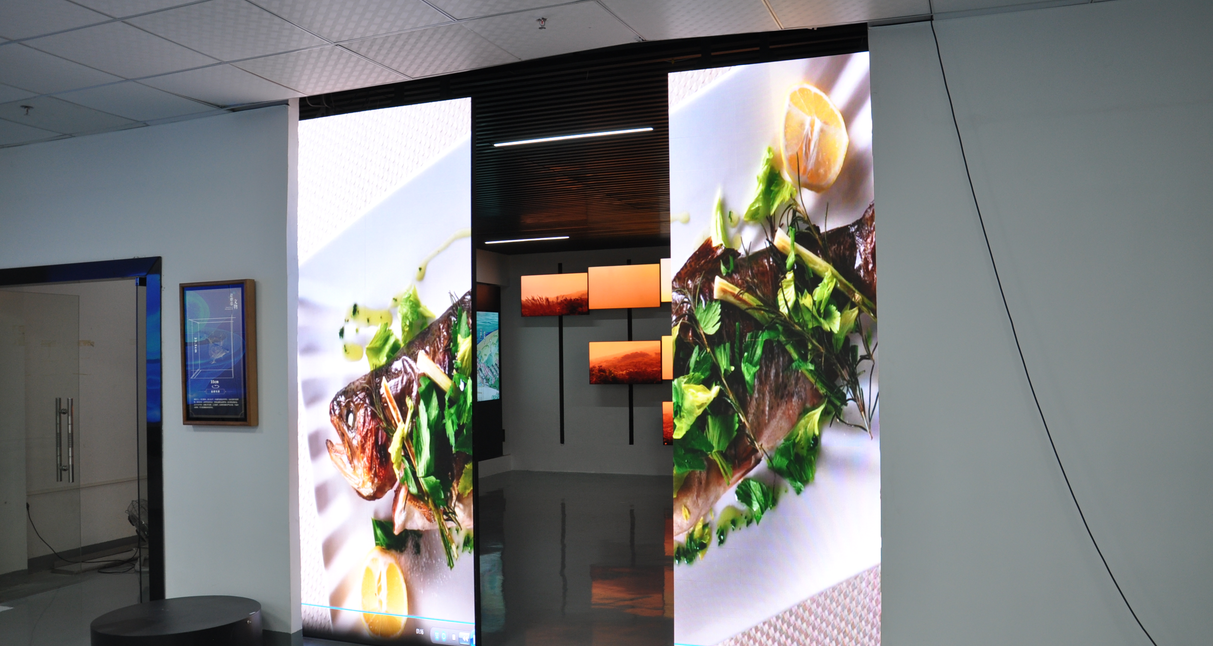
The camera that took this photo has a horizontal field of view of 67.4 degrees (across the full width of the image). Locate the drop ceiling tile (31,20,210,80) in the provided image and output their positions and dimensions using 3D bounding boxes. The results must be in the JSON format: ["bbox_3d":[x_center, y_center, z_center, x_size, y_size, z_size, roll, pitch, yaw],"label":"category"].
[{"bbox_3d":[-2.087,-1.183,3.965,0.595,0.020,0.595,-1,-2,20],"label":"drop ceiling tile"}]

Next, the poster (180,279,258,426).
[{"bbox_3d":[-2.090,0.166,4.897,0.467,0.775,0.060,-1,-2,20],"label":"poster"}]

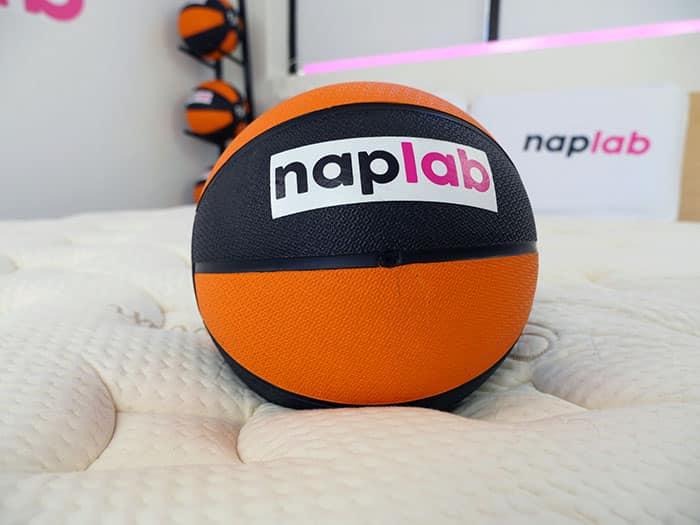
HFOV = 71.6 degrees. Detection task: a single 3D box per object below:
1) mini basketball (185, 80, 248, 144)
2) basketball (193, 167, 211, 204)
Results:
[{"bbox_3d":[-0.536,-0.604,1.949,0.232,0.232,0.232,2,13,13],"label":"mini basketball"},{"bbox_3d":[-0.533,-0.306,2.019,0.232,0.232,0.232,2,13,13],"label":"basketball"}]

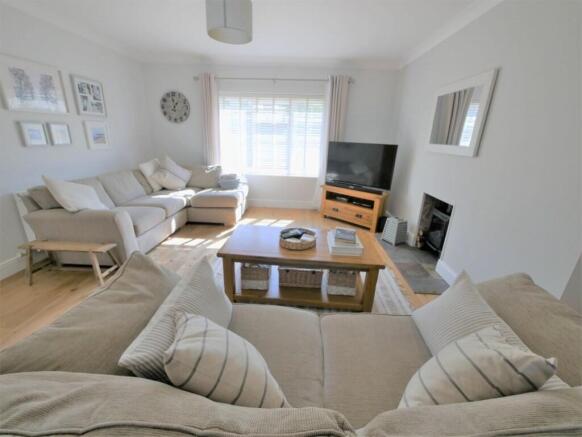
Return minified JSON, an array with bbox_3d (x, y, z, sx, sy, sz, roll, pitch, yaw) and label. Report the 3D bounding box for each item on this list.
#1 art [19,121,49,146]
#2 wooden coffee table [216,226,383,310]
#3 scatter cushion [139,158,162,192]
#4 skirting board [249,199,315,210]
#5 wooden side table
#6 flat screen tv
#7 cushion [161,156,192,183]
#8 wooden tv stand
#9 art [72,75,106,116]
[{"bbox_3d":[-2.556,-0.838,2.347,0.040,0.225,0.215,3,19,2],"label":"art"},{"bbox_3d":[0.076,0.431,2.041,1.210,0.495,0.580,2,19,0],"label":"wooden coffee table"},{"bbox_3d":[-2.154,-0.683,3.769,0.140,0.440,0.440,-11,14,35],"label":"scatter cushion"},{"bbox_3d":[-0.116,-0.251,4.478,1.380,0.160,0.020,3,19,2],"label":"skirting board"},{"bbox_3d":[-1.984,0.406,2.159,0.770,0.340,0.290,2,19,1],"label":"wooden side table"},{"bbox_3d":[1.068,-0.825,3.696,1.050,0.645,0.100,13,22,29],"label":"flat screen tv"},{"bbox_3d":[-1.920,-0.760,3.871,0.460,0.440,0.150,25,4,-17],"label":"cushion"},{"bbox_3d":[1.042,-0.210,3.870,0.980,0.555,0.460,17,25,37],"label":"wooden tv stand"},{"bbox_3d":[-2.502,-1.508,2.935,0.045,0.415,0.430,3,19,2],"label":"art"}]

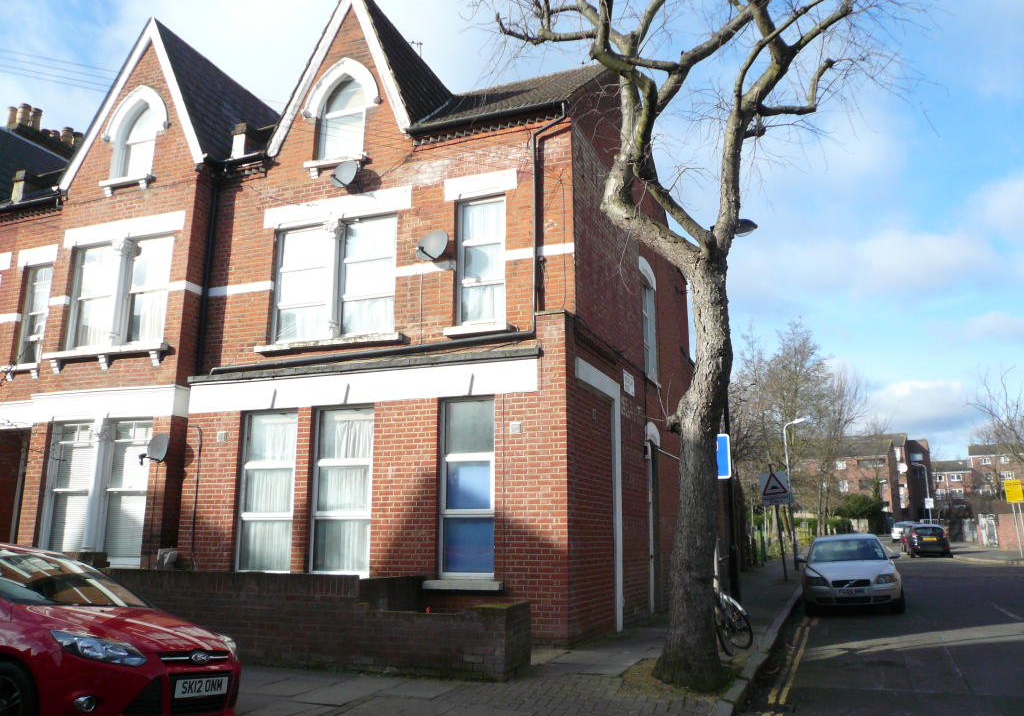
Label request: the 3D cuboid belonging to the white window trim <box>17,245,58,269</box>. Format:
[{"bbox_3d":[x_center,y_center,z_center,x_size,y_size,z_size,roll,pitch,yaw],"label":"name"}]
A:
[{"bbox_3d":[-8.454,-1.808,14.786,0.967,0.303,0.120,-4,-12,21],"label":"white window trim"}]

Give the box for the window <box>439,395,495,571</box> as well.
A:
[{"bbox_3d":[-0.549,1.635,10.491,0.804,2.259,0.140,-4,-12,21],"label":"window"}]

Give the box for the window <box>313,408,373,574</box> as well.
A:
[{"bbox_3d":[-2.345,1.835,11.516,0.968,2.280,0.130,-5,-13,22],"label":"window"}]

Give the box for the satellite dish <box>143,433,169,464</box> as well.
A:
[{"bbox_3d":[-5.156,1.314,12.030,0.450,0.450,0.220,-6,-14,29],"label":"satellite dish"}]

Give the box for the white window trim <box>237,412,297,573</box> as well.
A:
[{"bbox_3d":[-3.399,1.873,11.595,0.976,2.215,0.140,-4,-12,21],"label":"white window trim"}]

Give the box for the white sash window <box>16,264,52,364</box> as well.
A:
[{"bbox_3d":[-8.383,-0.720,14.630,0.740,1.880,0.170,-5,-13,21],"label":"white sash window"}]

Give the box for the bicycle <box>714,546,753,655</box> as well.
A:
[{"bbox_3d":[2.581,2.981,10.071,0.600,1.080,1.750,-4,-12,21],"label":"bicycle"}]

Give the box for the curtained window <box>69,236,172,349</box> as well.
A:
[{"bbox_3d":[-6.320,-1.045,13.333,2.246,1.757,0.220,-4,-12,21],"label":"curtained window"}]

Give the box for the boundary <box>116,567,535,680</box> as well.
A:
[{"bbox_3d":[-2.420,2.868,9.179,5.300,0.950,0.750,-5,-13,21],"label":"boundary"}]

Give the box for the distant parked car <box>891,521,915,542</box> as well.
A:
[{"bbox_3d":[29.671,13.337,63.108,1.770,1.490,4.300,-5,-13,21],"label":"distant parked car"}]

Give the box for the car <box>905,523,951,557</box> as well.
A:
[{"bbox_3d":[19.145,8.431,38.154,1.730,1.470,3.970,-5,-13,21],"label":"car"}]

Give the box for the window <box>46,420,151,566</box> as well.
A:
[{"bbox_3d":[-6.459,2.088,12.883,2.184,2.226,0.140,-5,-13,22],"label":"window"}]

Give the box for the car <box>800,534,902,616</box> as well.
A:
[{"bbox_3d":[6.921,4.334,16.992,1.790,1.455,4.470,-4,-12,21],"label":"car"}]

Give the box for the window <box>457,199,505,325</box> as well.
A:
[{"bbox_3d":[-0.453,-1.343,11.560,0.902,1.781,0.140,-4,-12,21],"label":"window"}]

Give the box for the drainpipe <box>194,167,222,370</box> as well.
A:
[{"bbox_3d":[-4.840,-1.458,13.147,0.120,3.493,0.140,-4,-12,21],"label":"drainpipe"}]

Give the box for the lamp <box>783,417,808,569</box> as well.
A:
[{"bbox_3d":[9.561,4.491,27.375,0.797,4.923,0.220,-4,-12,21],"label":"lamp"}]

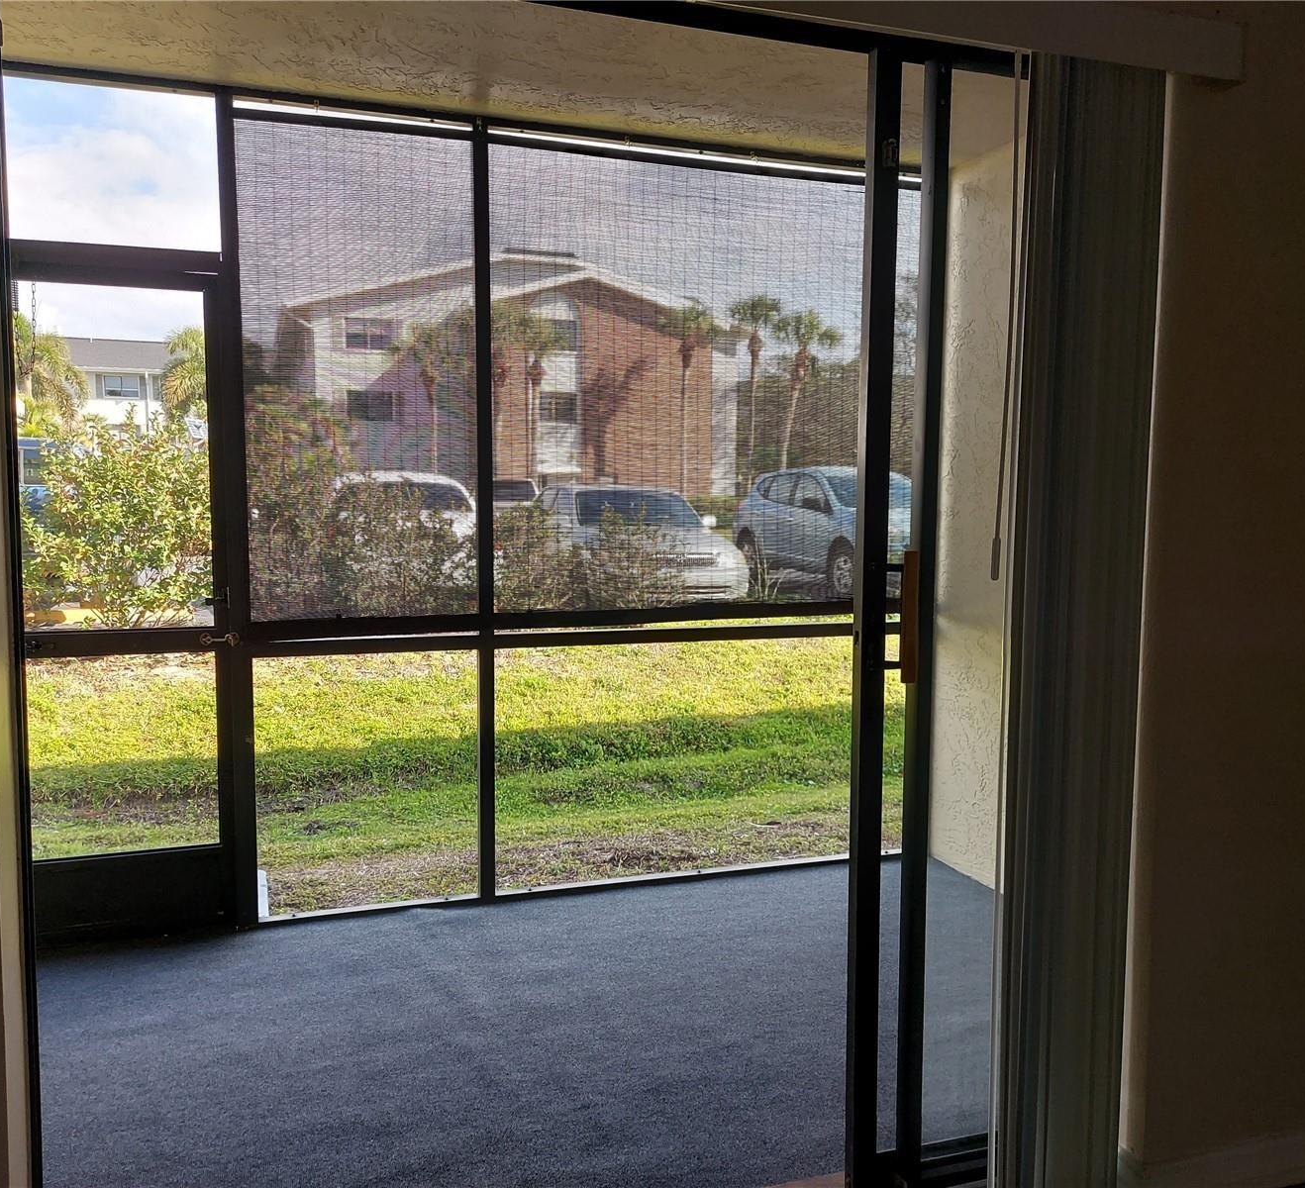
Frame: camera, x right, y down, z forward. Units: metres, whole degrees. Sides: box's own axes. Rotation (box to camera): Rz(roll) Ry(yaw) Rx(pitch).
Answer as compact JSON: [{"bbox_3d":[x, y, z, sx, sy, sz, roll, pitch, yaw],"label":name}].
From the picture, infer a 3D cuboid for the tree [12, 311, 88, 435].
[{"bbox_3d":[-18.573,-5.165,34.303,3.600,6.508,3.600,0,5,0],"label":"tree"}]

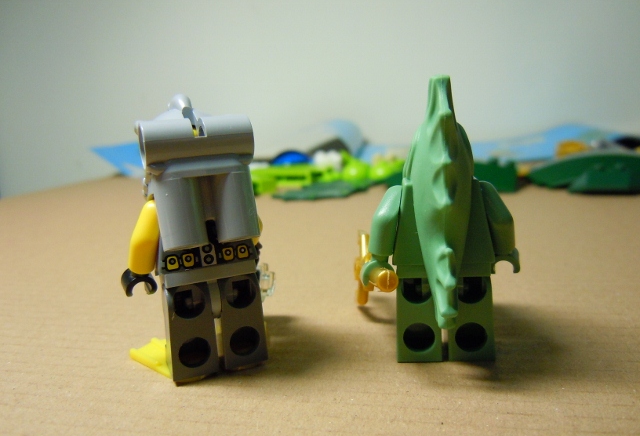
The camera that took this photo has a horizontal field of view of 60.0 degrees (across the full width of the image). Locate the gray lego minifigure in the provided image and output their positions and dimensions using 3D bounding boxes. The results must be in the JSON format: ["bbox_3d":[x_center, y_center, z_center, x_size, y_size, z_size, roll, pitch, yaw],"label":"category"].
[{"bbox_3d":[-0.020,0.002,0.094,0.026,0.044,0.022,-7,10,-23],"label":"gray lego minifigure"}]

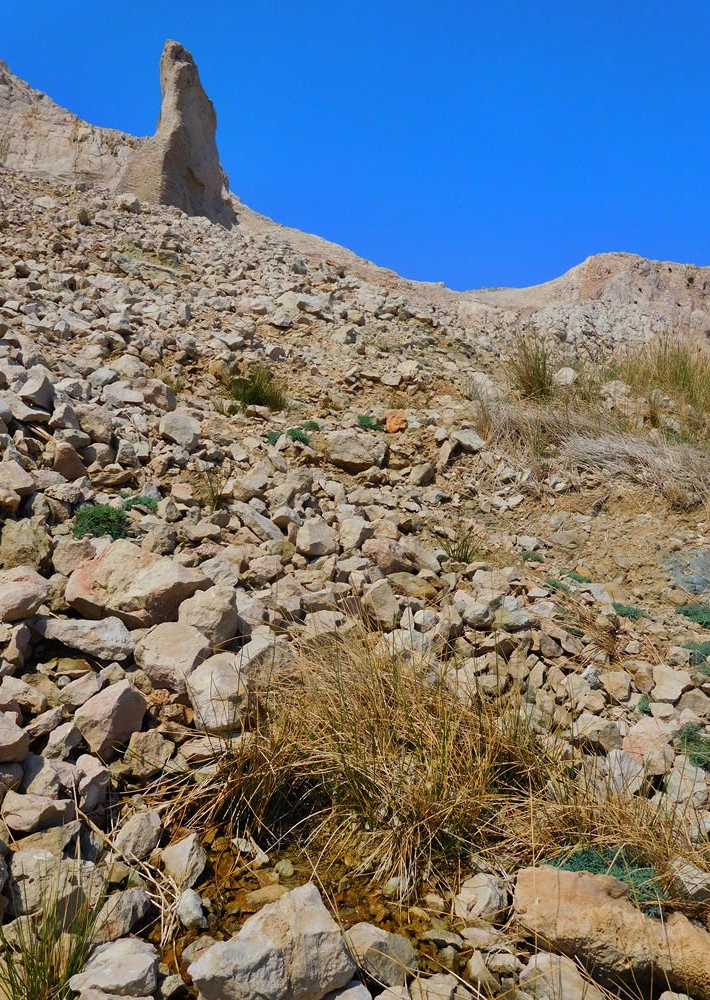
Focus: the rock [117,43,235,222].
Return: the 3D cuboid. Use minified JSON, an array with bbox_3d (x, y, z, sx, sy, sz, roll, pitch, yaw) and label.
[{"bbox_3d":[-3.204,-6.560,16.500,2.000,3.250,1.700,0,-5,0],"label":"rock"}]

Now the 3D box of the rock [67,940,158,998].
[{"bbox_3d":[-0.522,1.012,2.000,0.190,0.105,0.140,0,-5,0],"label":"rock"}]

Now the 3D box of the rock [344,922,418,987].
[{"bbox_3d":[0.059,1.008,2.050,0.165,0.125,0.130,0,-5,0],"label":"rock"}]

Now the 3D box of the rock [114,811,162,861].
[{"bbox_3d":[-0.543,0.842,2.320,0.115,0.115,0.100,0,-5,0],"label":"rock"}]

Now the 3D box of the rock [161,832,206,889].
[{"bbox_3d":[-0.417,0.877,2.250,0.110,0.125,0.100,0,-5,0],"label":"rock"}]

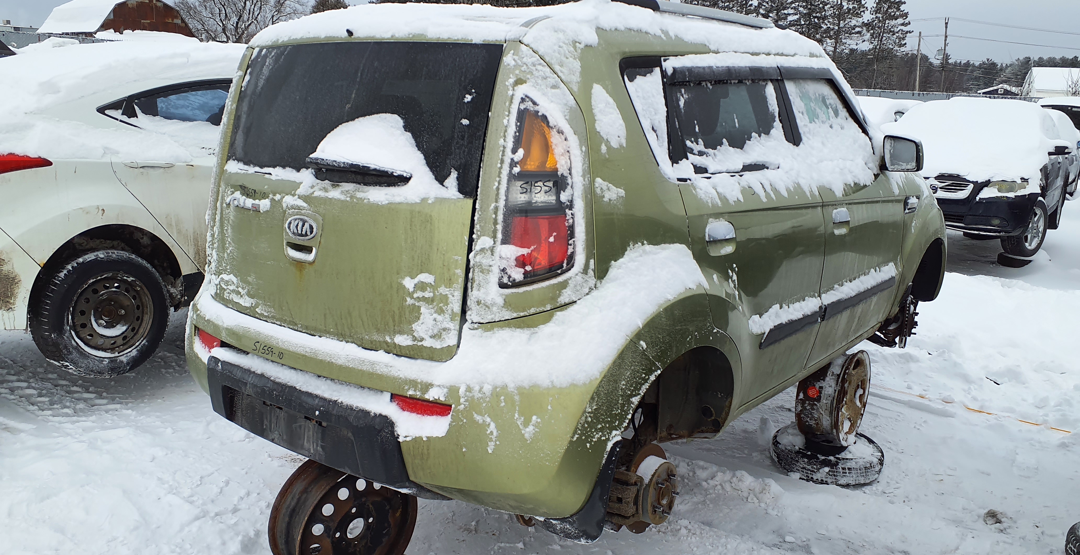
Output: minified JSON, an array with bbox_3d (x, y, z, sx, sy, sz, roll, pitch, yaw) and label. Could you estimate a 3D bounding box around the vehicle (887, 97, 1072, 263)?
[{"bbox_3d":[5.118,-1.292,9.357,1.840,1.580,4.450,9,15,36],"label":"vehicle"}]

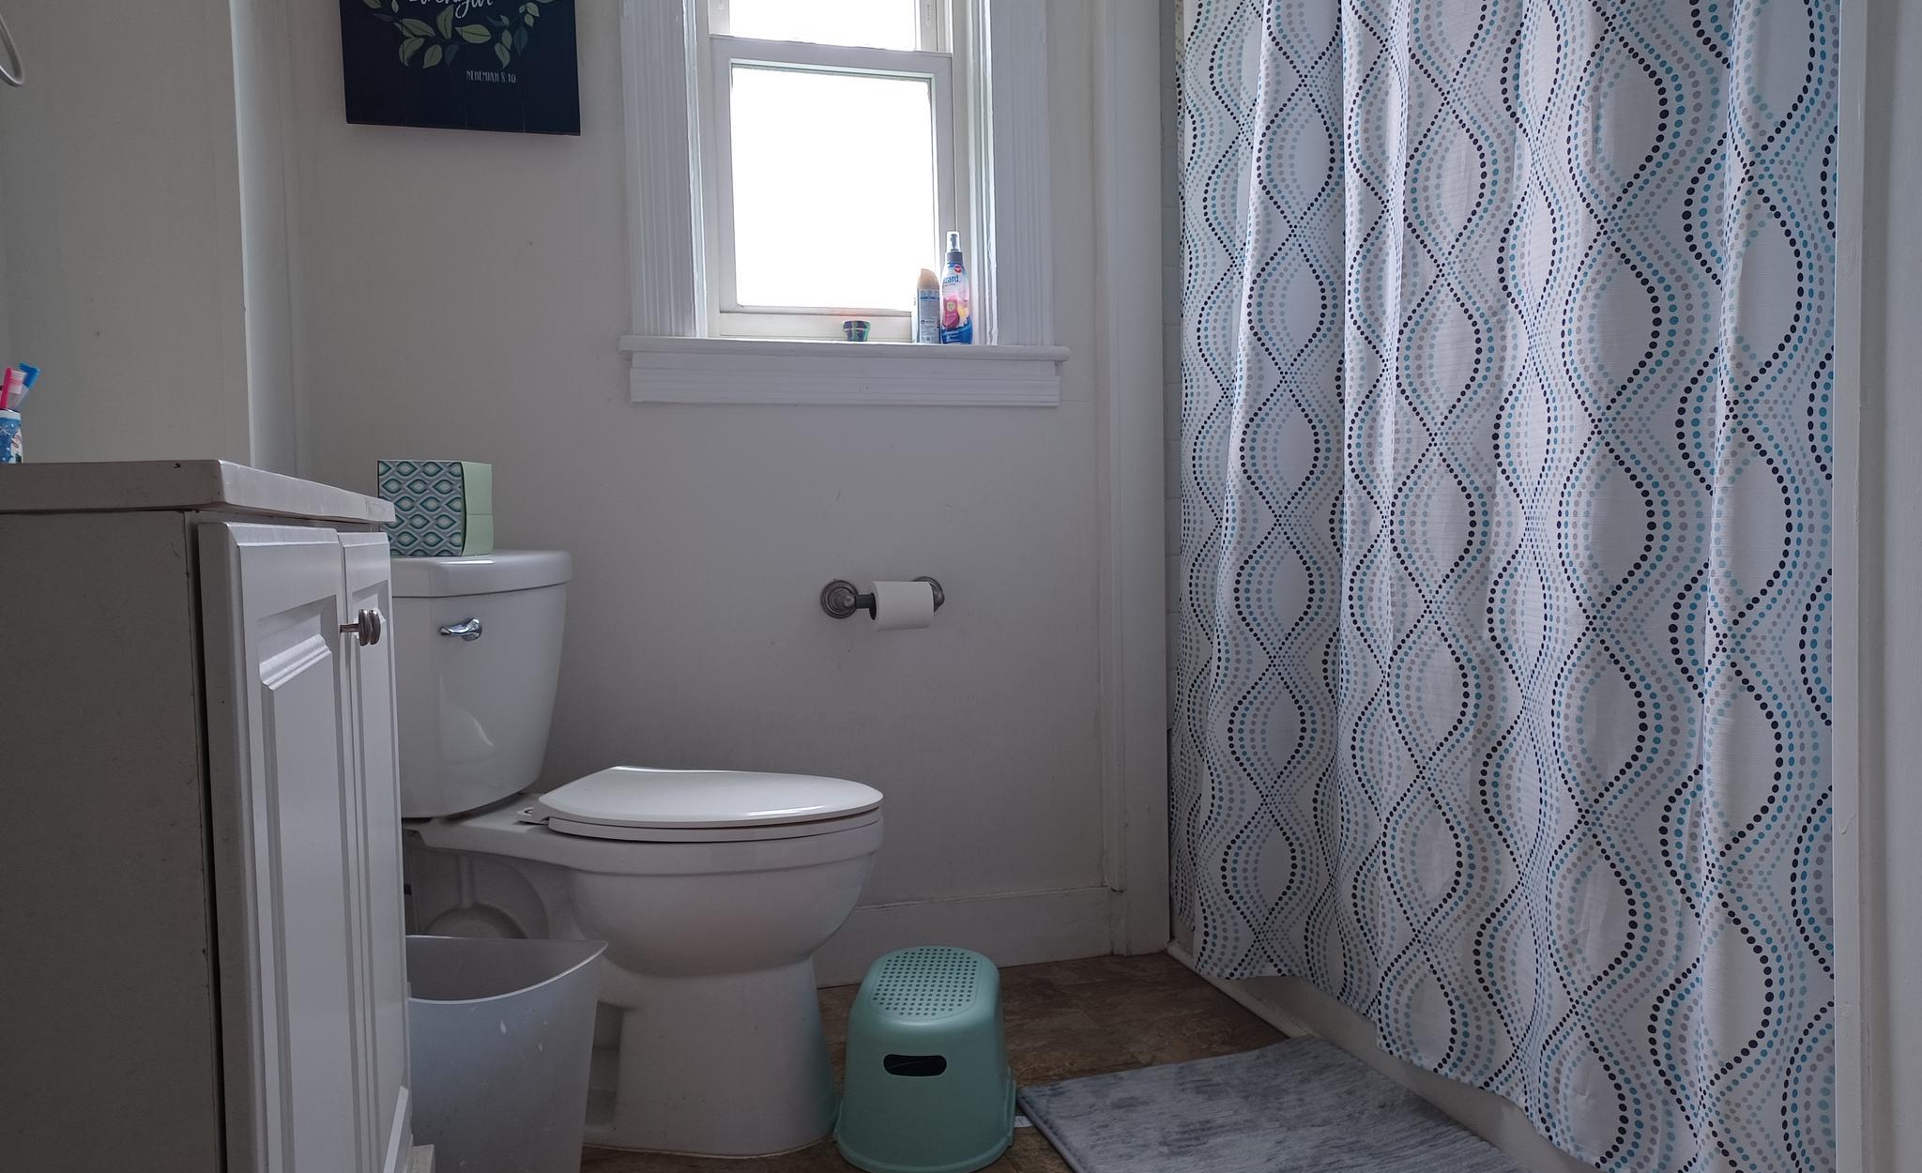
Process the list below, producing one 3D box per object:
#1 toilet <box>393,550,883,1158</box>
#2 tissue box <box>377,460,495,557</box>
[{"bbox_3d":[-0.468,0.346,1.924,0.730,0.787,0.450,-1,2,8],"label":"toilet"},{"bbox_3d":[-0.720,-0.105,1.907,0.114,0.130,0.114,-1,2,-2],"label":"tissue box"}]

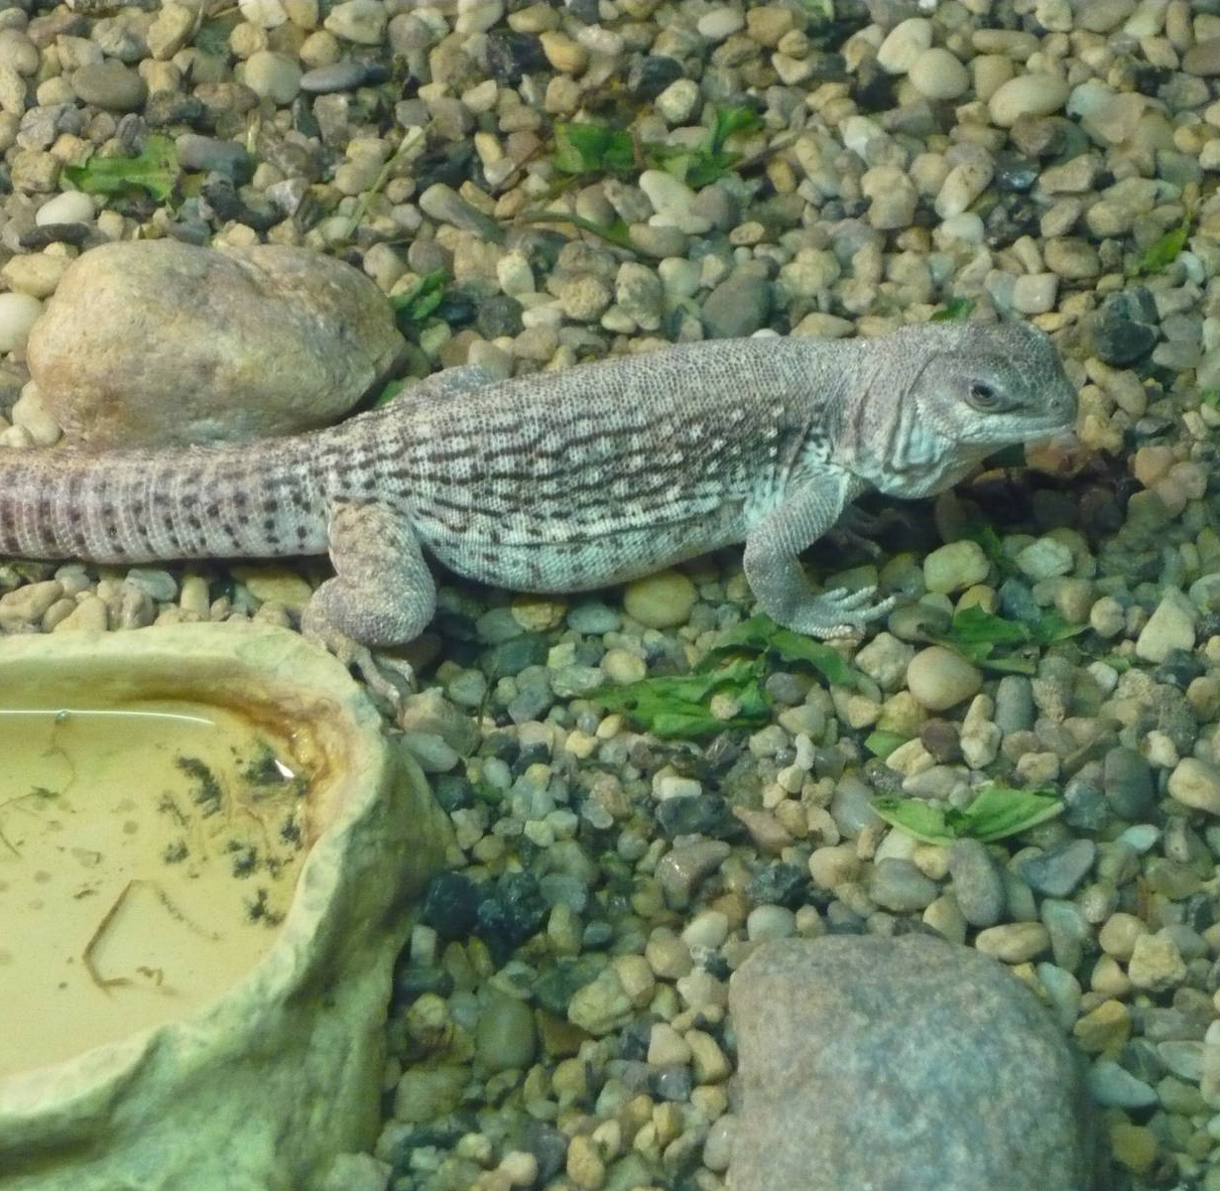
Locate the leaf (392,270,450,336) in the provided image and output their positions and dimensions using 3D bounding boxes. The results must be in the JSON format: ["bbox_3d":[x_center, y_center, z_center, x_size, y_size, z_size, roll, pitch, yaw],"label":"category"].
[{"bbox_3d":[-0.041,-0.062,0.980,0.008,0.008,0.019,24,51,22],"label":"leaf"}]

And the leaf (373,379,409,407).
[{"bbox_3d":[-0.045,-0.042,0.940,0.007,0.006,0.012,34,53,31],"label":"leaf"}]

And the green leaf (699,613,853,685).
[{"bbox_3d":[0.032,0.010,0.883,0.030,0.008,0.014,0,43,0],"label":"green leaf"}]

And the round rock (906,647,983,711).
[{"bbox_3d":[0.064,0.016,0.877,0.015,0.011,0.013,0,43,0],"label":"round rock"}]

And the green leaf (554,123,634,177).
[{"bbox_3d":[-0.004,-0.098,1.012,0.018,0.008,0.013,0,46,0],"label":"green leaf"}]

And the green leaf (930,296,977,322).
[{"bbox_3d":[0.073,-0.060,0.978,0.012,0.006,0.012,0,46,0],"label":"green leaf"}]

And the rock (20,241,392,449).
[{"bbox_3d":[-0.082,-0.051,0.950,0.078,0.042,0.050,0,46,0],"label":"rock"}]

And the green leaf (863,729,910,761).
[{"bbox_3d":[0.054,0.029,0.894,0.011,0.004,0.009,0,46,0],"label":"green leaf"}]

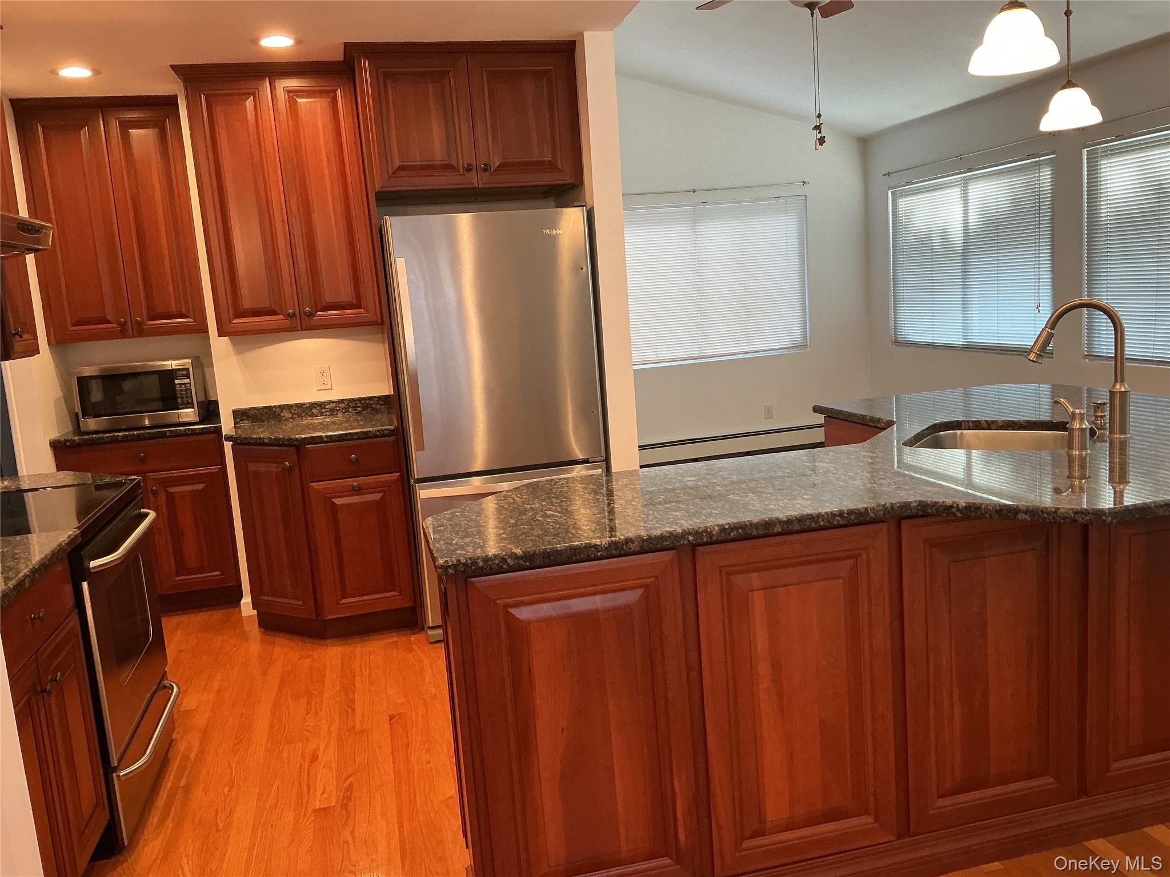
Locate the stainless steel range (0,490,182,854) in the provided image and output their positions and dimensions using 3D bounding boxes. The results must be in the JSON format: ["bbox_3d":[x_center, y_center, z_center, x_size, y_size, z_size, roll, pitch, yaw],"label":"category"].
[{"bbox_3d":[-1.689,0.673,2.966,0.690,0.922,0.750,-6,10,-11],"label":"stainless steel range"}]

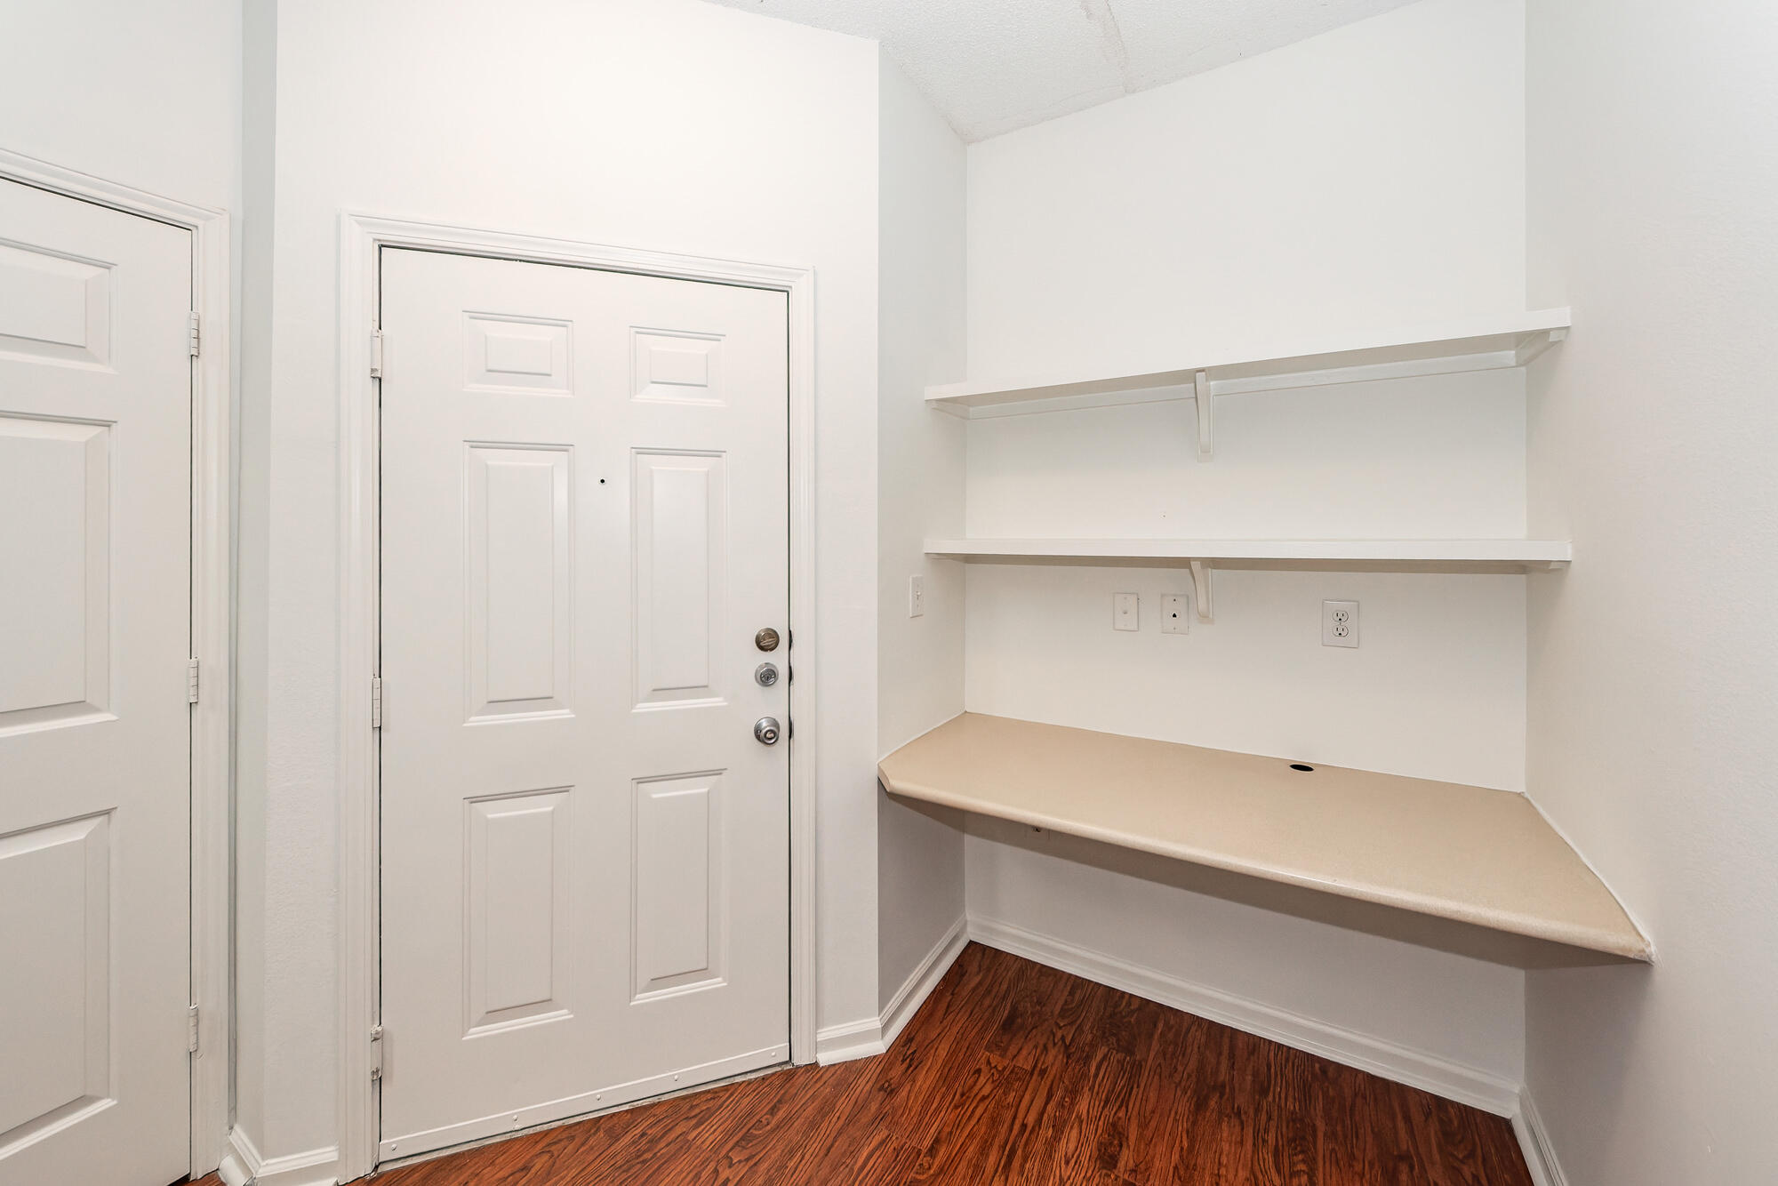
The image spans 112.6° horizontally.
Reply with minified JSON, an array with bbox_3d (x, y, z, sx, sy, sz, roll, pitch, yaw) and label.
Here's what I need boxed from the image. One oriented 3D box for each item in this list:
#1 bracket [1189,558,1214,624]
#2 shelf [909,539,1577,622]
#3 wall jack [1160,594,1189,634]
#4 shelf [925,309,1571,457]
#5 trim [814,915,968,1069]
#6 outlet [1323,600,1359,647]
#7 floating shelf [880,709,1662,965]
[{"bbox_3d":[0.863,-0.001,1.623,0.042,0.195,0.235,1,3,30],"label":"bracket"},{"bbox_3d":[0.803,-0.021,1.620,1.385,0.240,0.290,2,4,31],"label":"shelf"},{"bbox_3d":[0.848,0.062,1.757,0.072,0.115,0.008,1,3,29],"label":"wall jack"},{"bbox_3d":[0.803,-0.488,1.620,1.385,0.233,0.290,2,4,31],"label":"shelf"},{"bbox_3d":[0.048,1.173,1.800,0.145,0.080,0.670,2,3,32],"label":"trim"},{"bbox_3d":[1.203,0.082,1.577,0.078,0.122,0.008,1,3,29],"label":"outlet"},{"bbox_3d":[0.725,0.492,1.483,1.360,0.042,0.600,2,4,32],"label":"floating shelf"}]

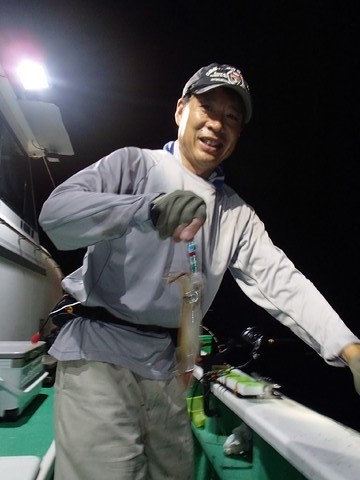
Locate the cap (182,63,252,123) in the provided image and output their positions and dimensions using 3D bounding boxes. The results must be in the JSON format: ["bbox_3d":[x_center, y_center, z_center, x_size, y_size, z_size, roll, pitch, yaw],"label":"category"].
[{"bbox_3d":[0.106,-0.390,0.985,0.178,0.150,0.260,19,-1,-24],"label":"cap"}]

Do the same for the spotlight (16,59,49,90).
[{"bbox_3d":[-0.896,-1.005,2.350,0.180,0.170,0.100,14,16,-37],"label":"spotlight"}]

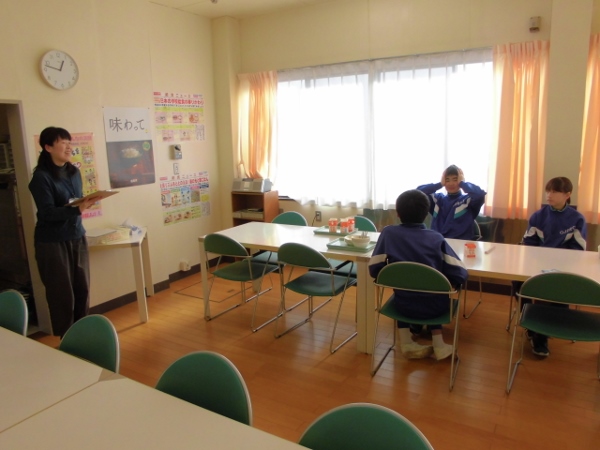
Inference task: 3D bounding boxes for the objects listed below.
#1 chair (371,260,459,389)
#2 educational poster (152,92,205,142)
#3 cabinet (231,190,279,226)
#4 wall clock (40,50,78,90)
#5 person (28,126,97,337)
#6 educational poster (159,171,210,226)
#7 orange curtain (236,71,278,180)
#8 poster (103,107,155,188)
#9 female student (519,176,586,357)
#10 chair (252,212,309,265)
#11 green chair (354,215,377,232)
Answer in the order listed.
[{"bbox_3d":[0.778,0.557,2.891,0.500,0.790,0.550,4,12,26],"label":"chair"},{"bbox_3d":[-1.241,-1.122,4.738,0.012,0.505,0.700,5,13,31],"label":"educational poster"},{"bbox_3d":[-0.507,0.073,5.312,0.475,0.905,0.270,5,13,31],"label":"cabinet"},{"bbox_3d":[-1.900,-1.224,3.571,0.050,0.298,0.298,5,13,31],"label":"wall clock"},{"bbox_3d":[-1.766,0.102,3.380,0.460,1.640,0.470,-1,11,3],"label":"person"},{"bbox_3d":[-1.219,-0.292,4.894,0.012,0.505,0.700,5,13,31],"label":"educational poster"},{"bbox_3d":[-0.449,-1.071,5.187,0.550,1.305,0.110,5,13,31],"label":"orange curtain"},{"bbox_3d":[-1.577,-0.724,4.231,0.012,0.720,0.510,5,13,31],"label":"poster"},{"bbox_3d":[1.847,0.255,3.305,0.460,1.170,0.800,5,13,31],"label":"female student"},{"bbox_3d":[-0.211,0.315,4.305,0.500,0.790,0.550,5,13,31],"label":"chair"},{"bbox_3d":[0.397,0.367,3.943,0.500,0.790,0.550,5,13,31],"label":"green chair"}]

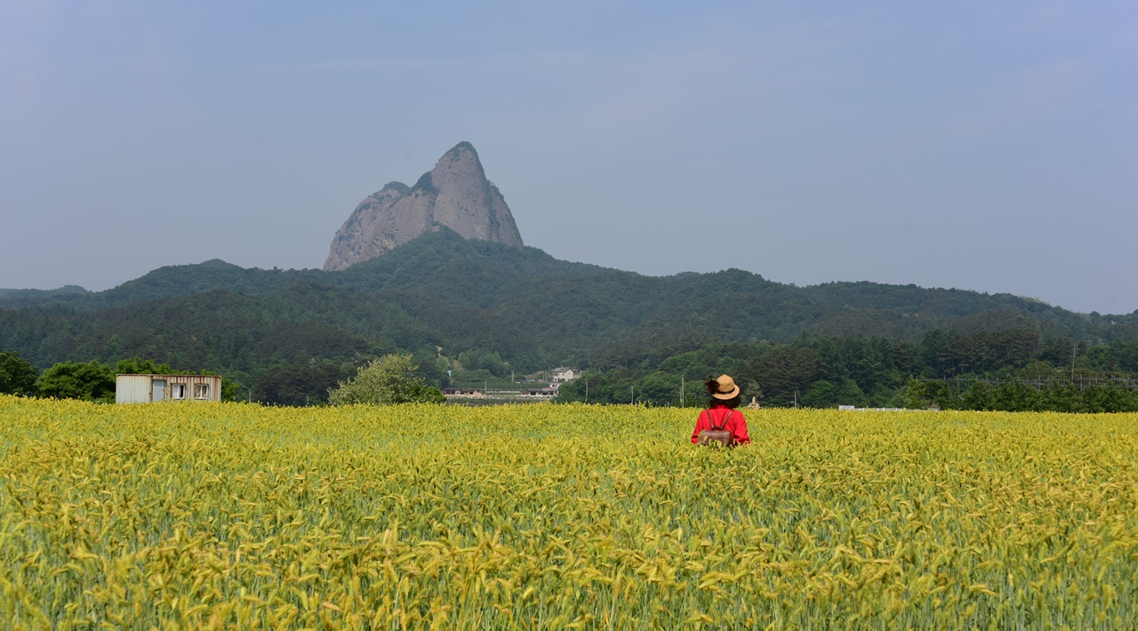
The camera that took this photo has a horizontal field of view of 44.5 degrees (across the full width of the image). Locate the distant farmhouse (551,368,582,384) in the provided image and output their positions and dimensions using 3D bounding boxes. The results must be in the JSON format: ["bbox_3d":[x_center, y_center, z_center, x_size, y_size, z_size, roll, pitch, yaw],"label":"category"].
[{"bbox_3d":[-1.380,31.520,720.000,9.500,7.800,8.000,-2,-4,38],"label":"distant farmhouse"}]

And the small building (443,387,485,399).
[{"bbox_3d":[-48.811,36.183,650.000,19.500,4.000,8.000,1,-3,2],"label":"small building"}]

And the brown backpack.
[{"bbox_3d":[1.430,1.121,13.600,0.330,0.400,0.180,0,-3,10],"label":"brown backpack"}]

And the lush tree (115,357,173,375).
[{"bbox_3d":[-28.626,4.656,94.000,4.300,4.200,4.000,2,-3,-17],"label":"lush tree"}]

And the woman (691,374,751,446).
[{"bbox_3d":[1.494,1.415,13.752,0.570,1.660,0.360,0,-3,10],"label":"woman"}]

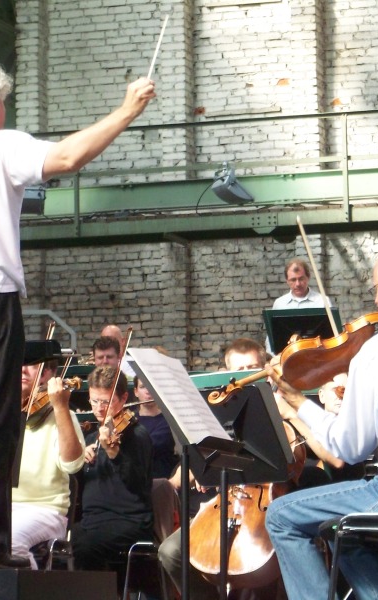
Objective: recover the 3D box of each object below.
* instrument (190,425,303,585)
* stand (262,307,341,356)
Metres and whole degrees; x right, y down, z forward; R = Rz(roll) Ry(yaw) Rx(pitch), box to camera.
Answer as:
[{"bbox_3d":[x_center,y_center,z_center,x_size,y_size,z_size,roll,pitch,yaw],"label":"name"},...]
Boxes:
[{"bbox_3d":[0.278,0.704,10.894,0.430,1.357,0.270,2,-36,21],"label":"instrument"},{"bbox_3d":[0.697,0.566,16.540,0.520,1.060,0.420,-3,-7,22],"label":"stand"}]

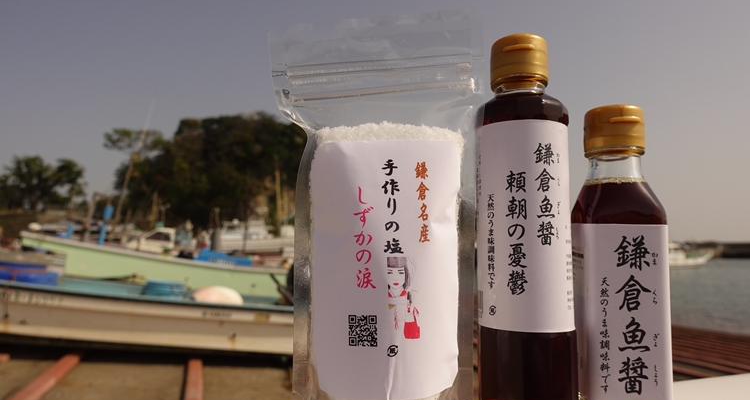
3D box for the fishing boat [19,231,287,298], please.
[{"bbox_3d":[-3.550,1.280,8.720,4.900,1.050,1.600,7,-6,-7],"label":"fishing boat"}]

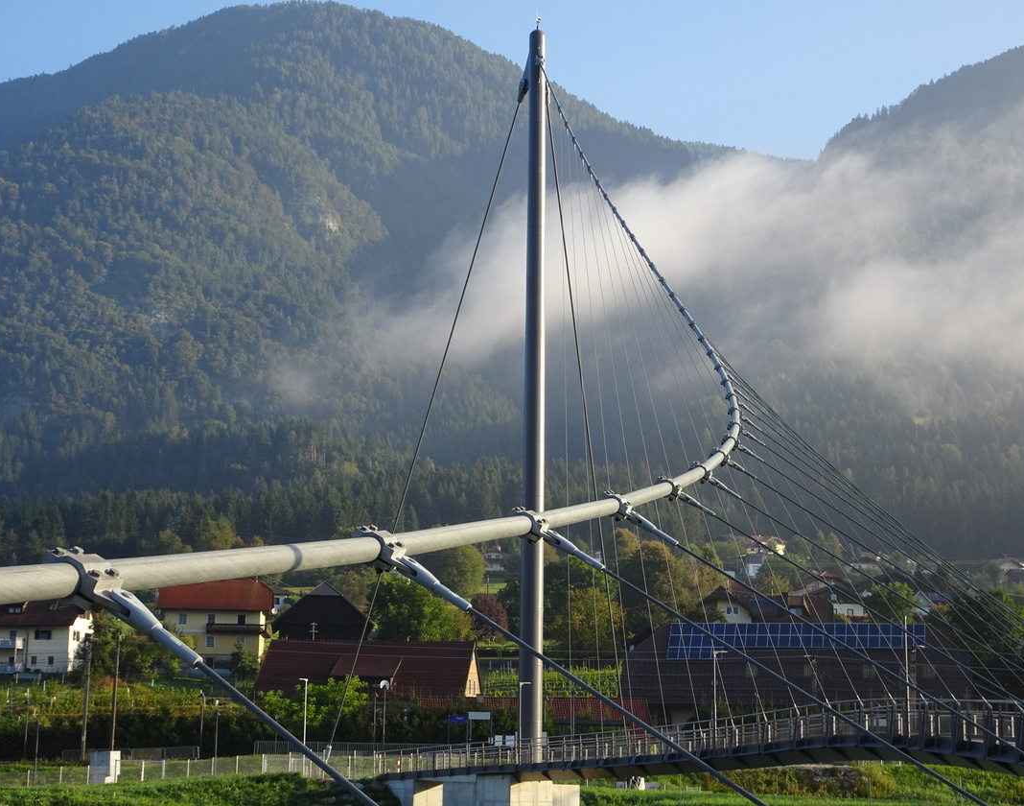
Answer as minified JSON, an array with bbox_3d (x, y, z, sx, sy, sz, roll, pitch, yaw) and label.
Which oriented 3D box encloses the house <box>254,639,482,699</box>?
[{"bbox_3d":[-13.493,27.535,179.973,20.320,9.140,12.340,-1,-10,7],"label":"house"}]

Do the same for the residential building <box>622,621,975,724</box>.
[{"bbox_3d":[26.580,26.003,172.338,31.400,11.350,16.200,-1,-11,12],"label":"residential building"}]

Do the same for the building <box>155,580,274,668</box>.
[{"bbox_3d":[-36.574,27.628,231.499,13.860,11.100,10.800,1,-10,-4],"label":"building"}]

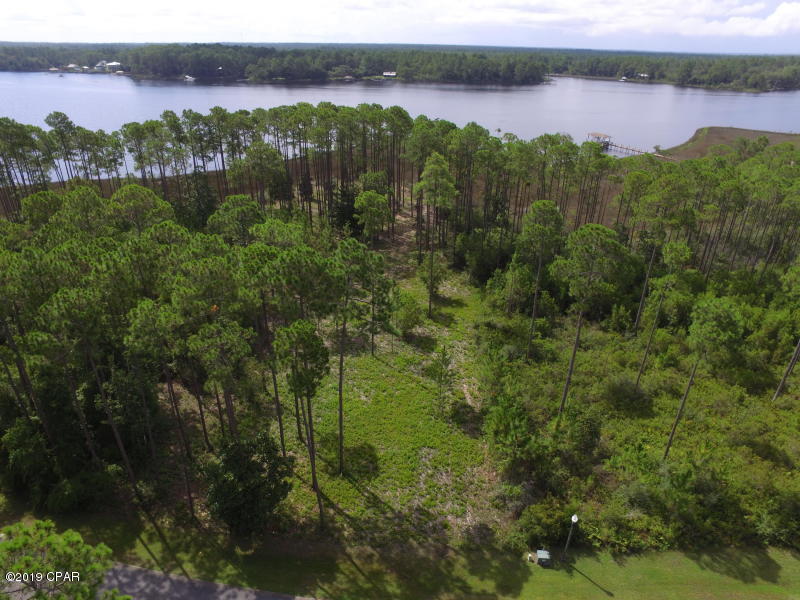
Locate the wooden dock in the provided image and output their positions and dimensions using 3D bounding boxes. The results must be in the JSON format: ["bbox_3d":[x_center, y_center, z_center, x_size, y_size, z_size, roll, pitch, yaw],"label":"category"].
[{"bbox_3d":[79.983,-53.201,162.159,5.500,4.900,35.500,-12,31,-22],"label":"wooden dock"}]

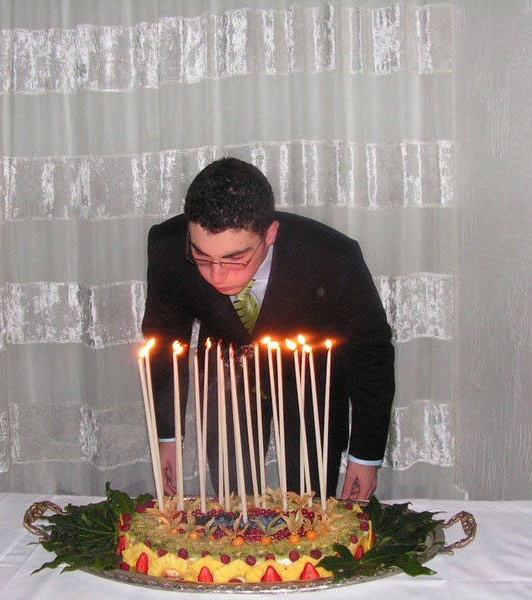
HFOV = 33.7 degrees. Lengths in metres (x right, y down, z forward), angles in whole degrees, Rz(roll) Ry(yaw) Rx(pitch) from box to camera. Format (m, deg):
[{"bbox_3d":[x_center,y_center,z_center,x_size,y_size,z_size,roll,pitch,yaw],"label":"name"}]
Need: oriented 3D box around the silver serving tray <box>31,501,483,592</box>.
[{"bbox_3d":[-0.025,0.442,1.689,0.890,0.070,0.440,-1,8,6],"label":"silver serving tray"}]

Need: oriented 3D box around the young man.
[{"bbox_3d":[0.030,0.427,2.031,0.560,1.500,0.700,-1,8,6],"label":"young man"}]

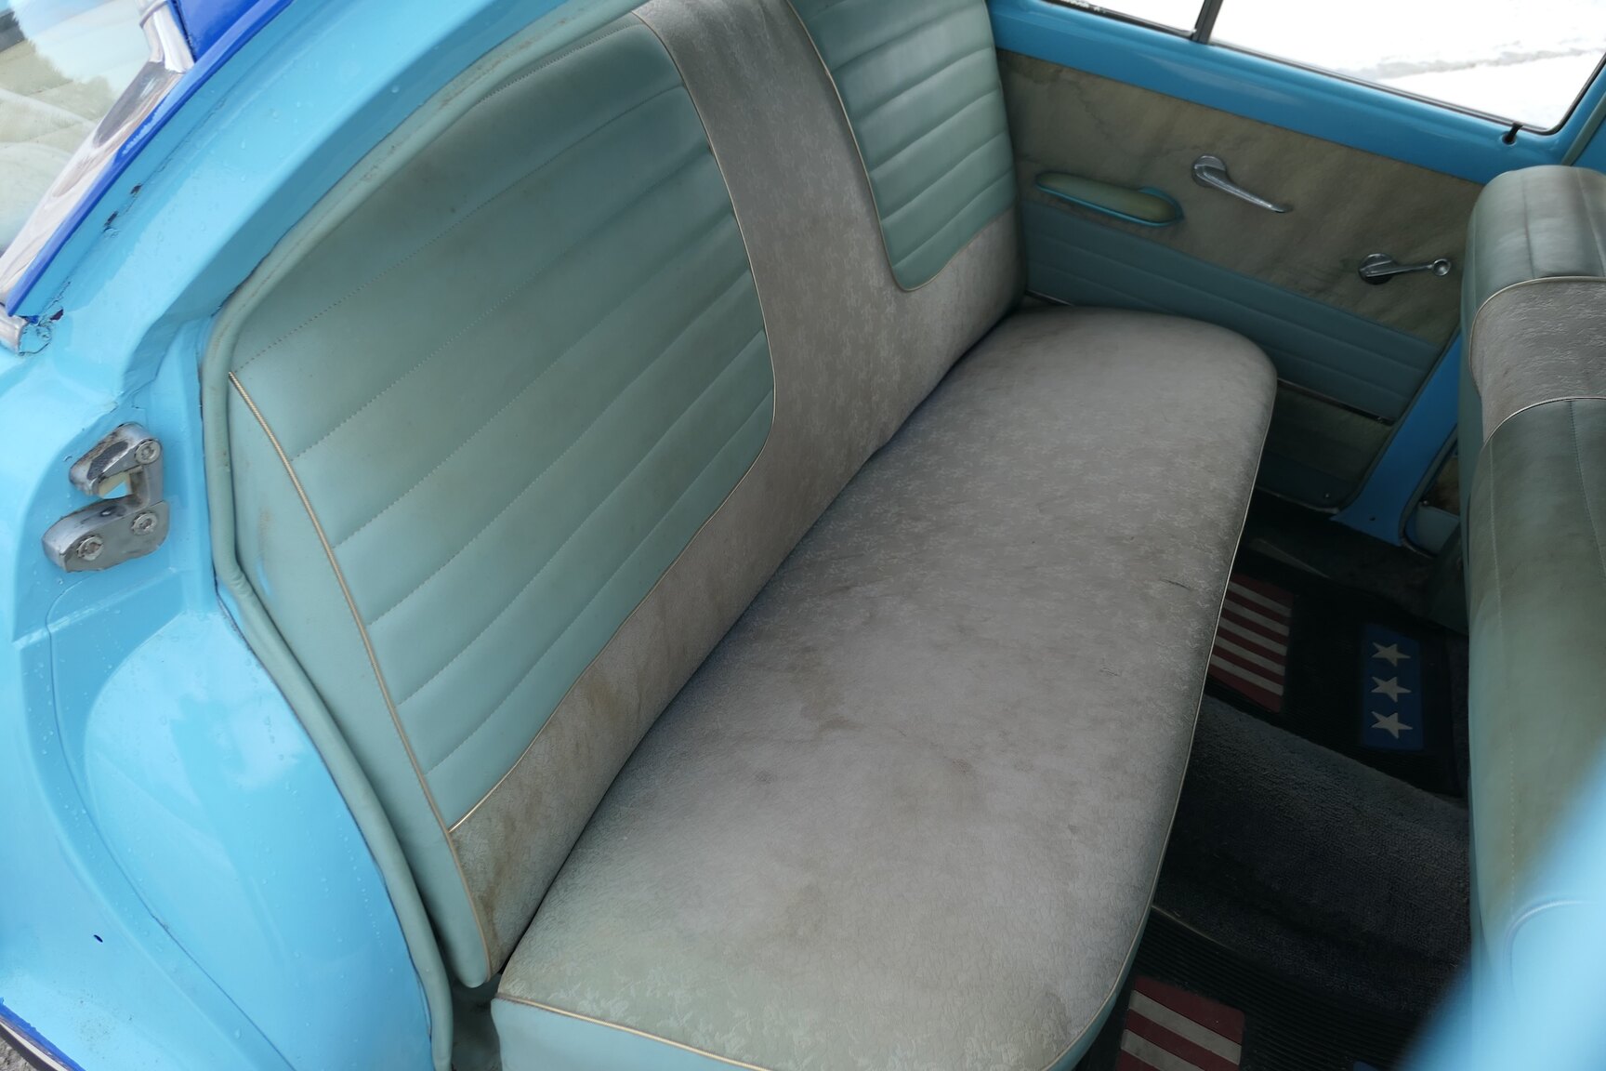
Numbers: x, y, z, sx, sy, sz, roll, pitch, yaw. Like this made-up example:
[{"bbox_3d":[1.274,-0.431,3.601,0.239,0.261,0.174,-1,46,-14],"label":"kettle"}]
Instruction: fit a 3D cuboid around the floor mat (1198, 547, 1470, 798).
[{"bbox_3d":[0.758,0.172,1.560,0.398,0.020,0.388,24,42,14],"label":"floor mat"}]

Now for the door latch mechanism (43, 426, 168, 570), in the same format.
[{"bbox_3d":[-0.378,-0.020,0.580,0.019,0.066,0.065,24,30,14],"label":"door latch mechanism"}]

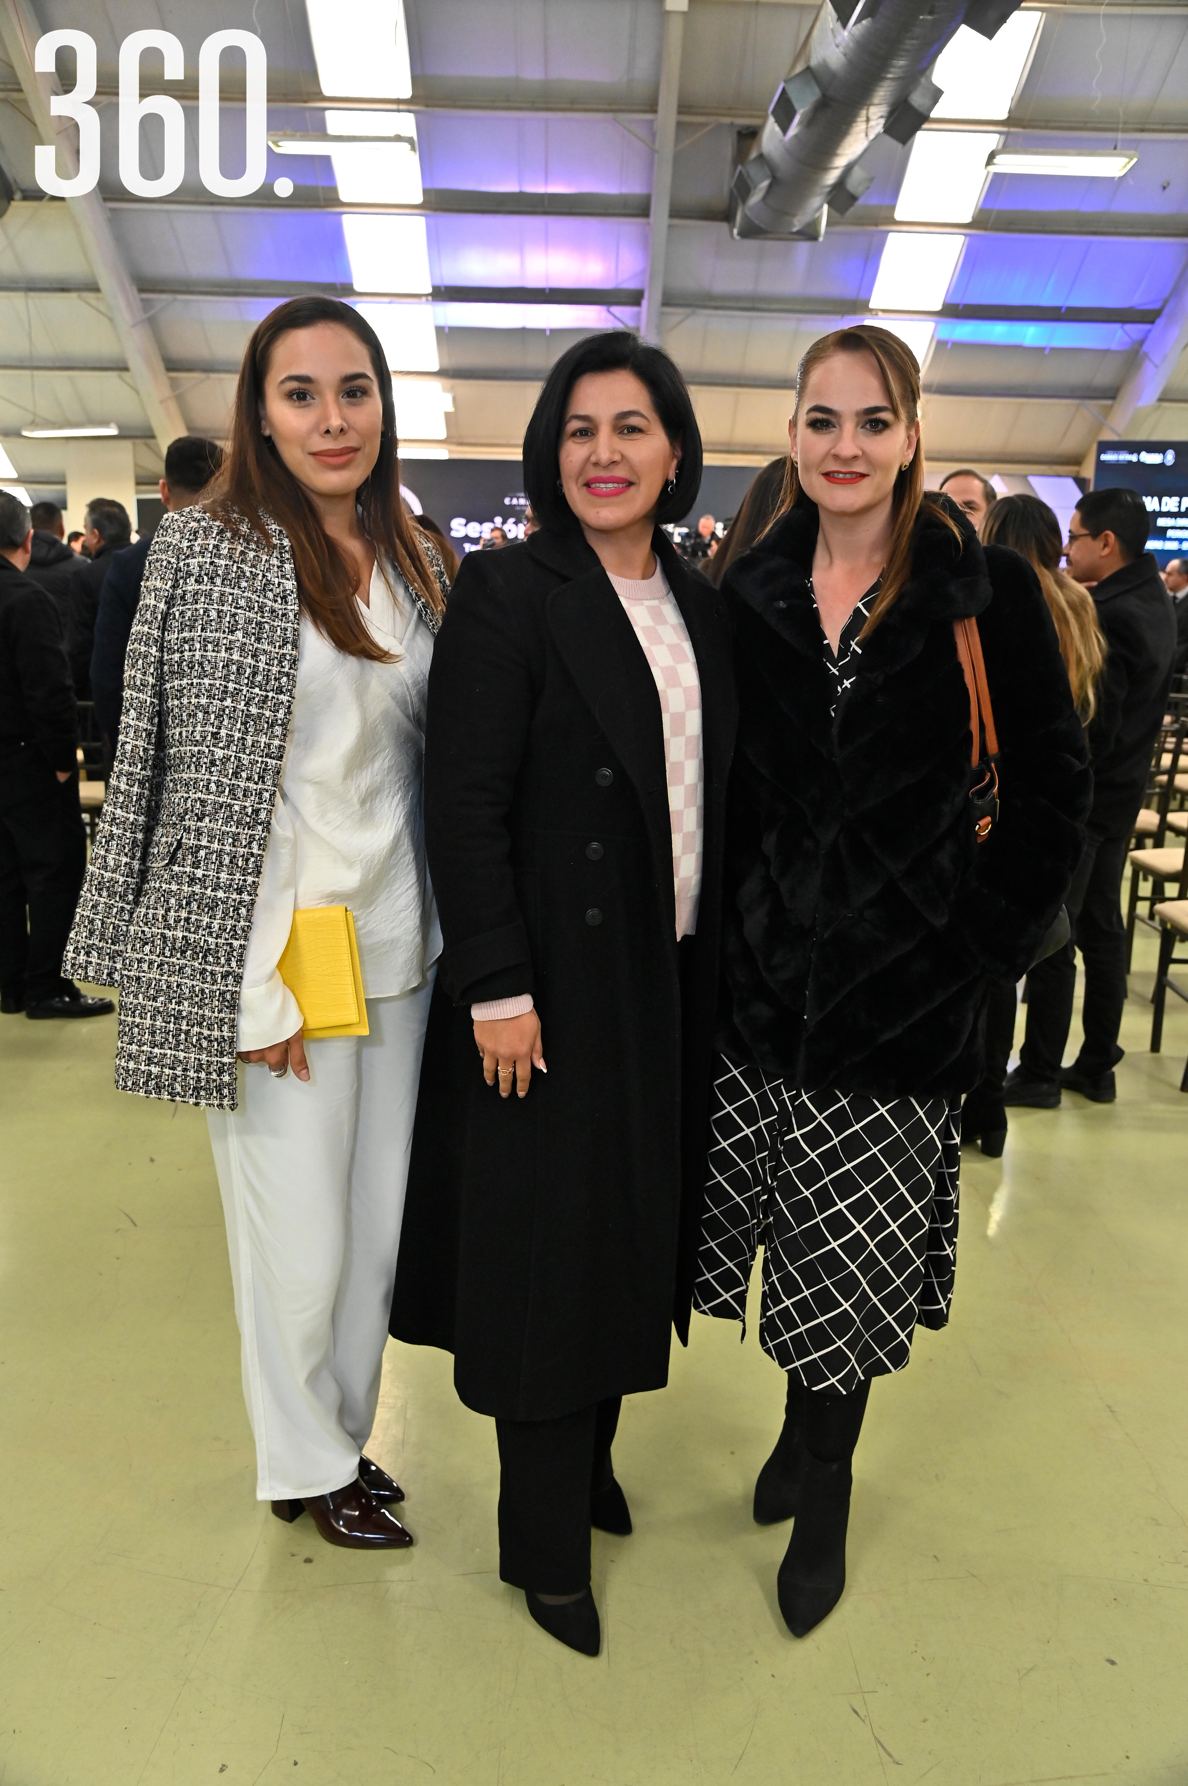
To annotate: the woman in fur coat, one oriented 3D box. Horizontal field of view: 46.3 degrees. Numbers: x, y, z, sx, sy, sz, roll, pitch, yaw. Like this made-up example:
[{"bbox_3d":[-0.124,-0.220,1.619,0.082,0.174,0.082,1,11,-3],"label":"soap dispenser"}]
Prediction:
[{"bbox_3d":[0.377,0.124,1.871,0.553,1.666,0.435,5,11,16],"label":"woman in fur coat"}]

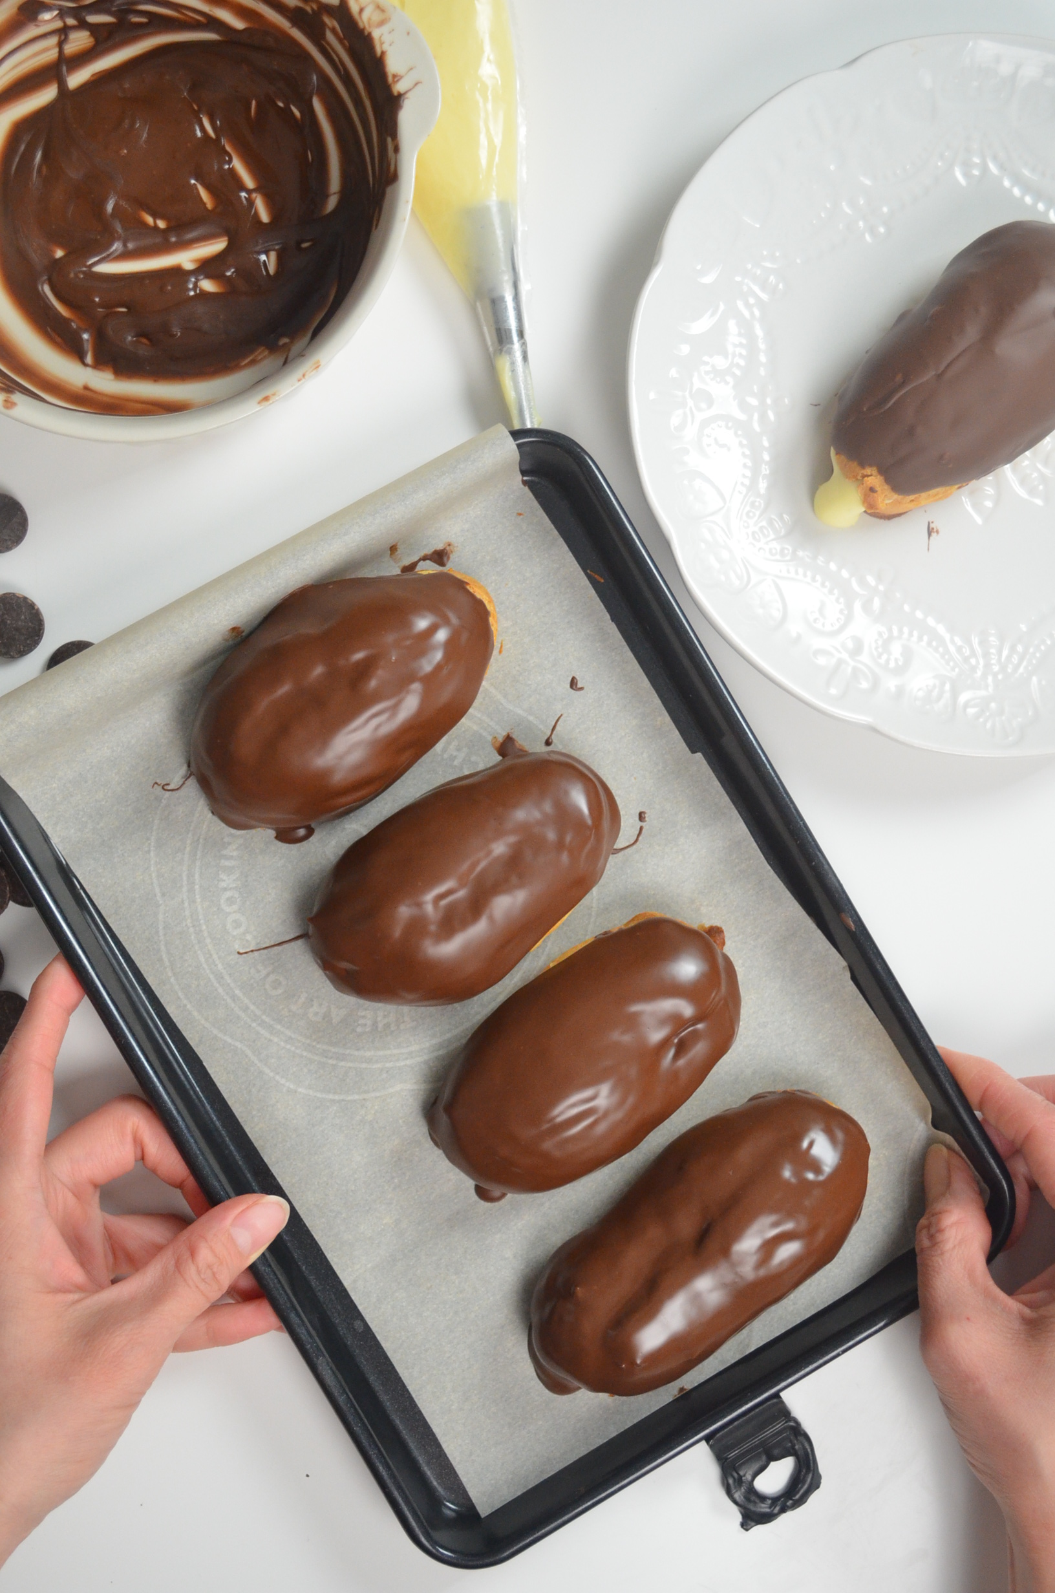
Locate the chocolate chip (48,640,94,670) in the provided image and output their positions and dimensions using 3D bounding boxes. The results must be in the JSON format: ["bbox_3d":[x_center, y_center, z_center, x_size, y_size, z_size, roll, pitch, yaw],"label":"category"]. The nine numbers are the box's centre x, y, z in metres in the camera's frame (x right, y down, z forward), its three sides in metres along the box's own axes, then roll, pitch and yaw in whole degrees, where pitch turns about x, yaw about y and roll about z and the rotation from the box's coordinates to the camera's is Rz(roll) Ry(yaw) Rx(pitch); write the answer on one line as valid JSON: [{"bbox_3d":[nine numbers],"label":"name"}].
[{"bbox_3d":[-0.145,-0.040,0.690,0.022,0.006,0.022,0,87,0],"label":"chocolate chip"}]

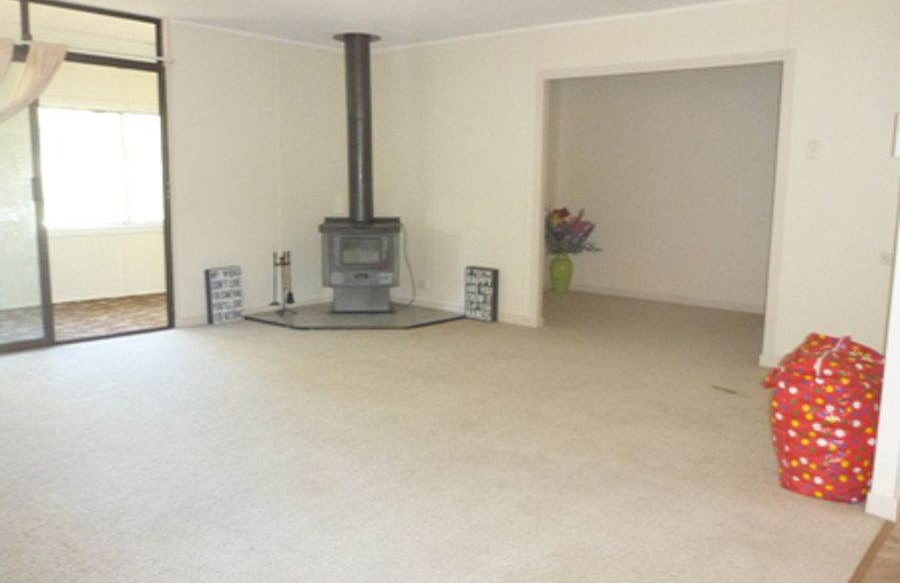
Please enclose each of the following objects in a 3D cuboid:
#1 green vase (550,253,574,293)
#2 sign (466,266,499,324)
[{"bbox_3d":[1.221,-0.203,7.871,0.250,0.430,0.250,1,10,0],"label":"green vase"},{"bbox_3d":[0.274,0.026,6.376,0.290,0.455,0.063,8,10,39],"label":"sign"}]

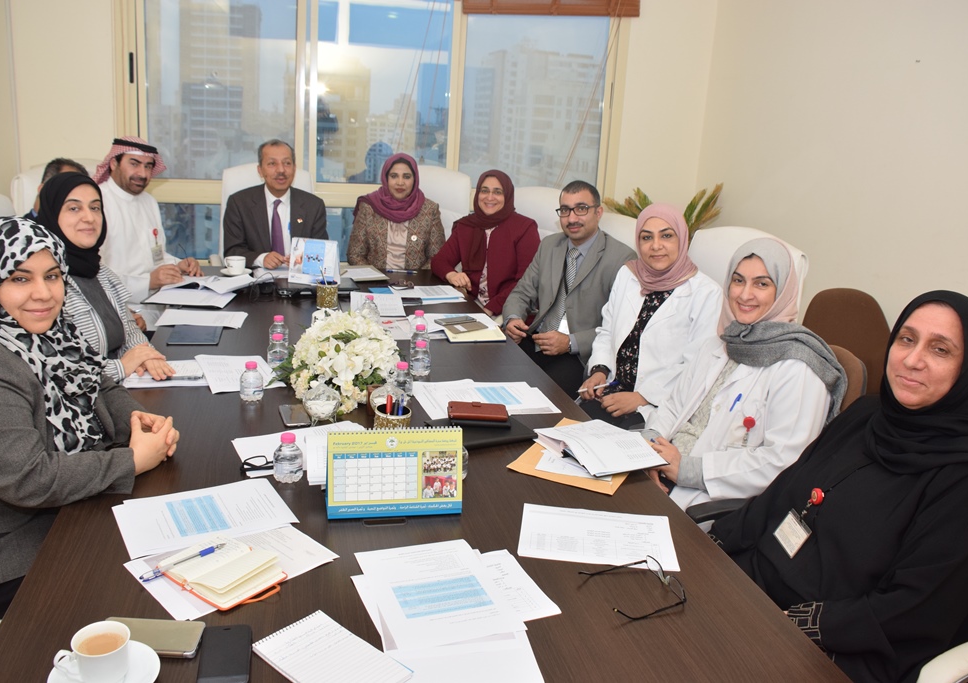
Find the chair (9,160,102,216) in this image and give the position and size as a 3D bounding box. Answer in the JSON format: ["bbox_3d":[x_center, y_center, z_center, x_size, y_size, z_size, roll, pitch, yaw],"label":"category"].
[{"bbox_3d":[-1.870,-0.237,3.770,0.680,1.210,0.660,16,20,37],"label":"chair"}]

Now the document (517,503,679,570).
[{"bbox_3d":[0.223,0.381,1.514,0.297,0.004,0.210,5,16,5],"label":"document"}]

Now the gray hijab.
[{"bbox_3d":[0.850,-0.037,2.180,0.310,0.470,0.280,13,18,32],"label":"gray hijab"}]

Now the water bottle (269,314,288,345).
[{"bbox_3d":[-0.692,-0.039,2.587,0.064,0.110,0.064,3,16,0],"label":"water bottle"}]

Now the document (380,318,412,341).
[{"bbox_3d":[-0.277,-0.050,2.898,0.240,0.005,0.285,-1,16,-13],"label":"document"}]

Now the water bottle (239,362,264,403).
[{"bbox_3d":[-0.636,0.106,2.100,0.064,0.110,0.064,3,16,0],"label":"water bottle"}]

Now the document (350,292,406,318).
[{"bbox_3d":[-0.432,-0.144,3.121,0.210,0.012,0.297,0,16,-10],"label":"document"}]

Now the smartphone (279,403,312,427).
[{"bbox_3d":[-0.491,0.194,1.997,0.069,0.008,0.143,-2,16,-21],"label":"smartphone"}]

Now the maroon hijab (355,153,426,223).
[{"bbox_3d":[-0.505,-0.829,4.150,0.370,0.360,0.280,3,15,-3],"label":"maroon hijab"}]

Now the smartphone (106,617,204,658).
[{"bbox_3d":[-0.487,0.429,1.110,0.152,0.010,0.074,3,15,0],"label":"smartphone"}]

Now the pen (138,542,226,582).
[{"bbox_3d":[-0.515,0.378,1.322,0.013,0.014,0.147,18,24,42],"label":"pen"}]

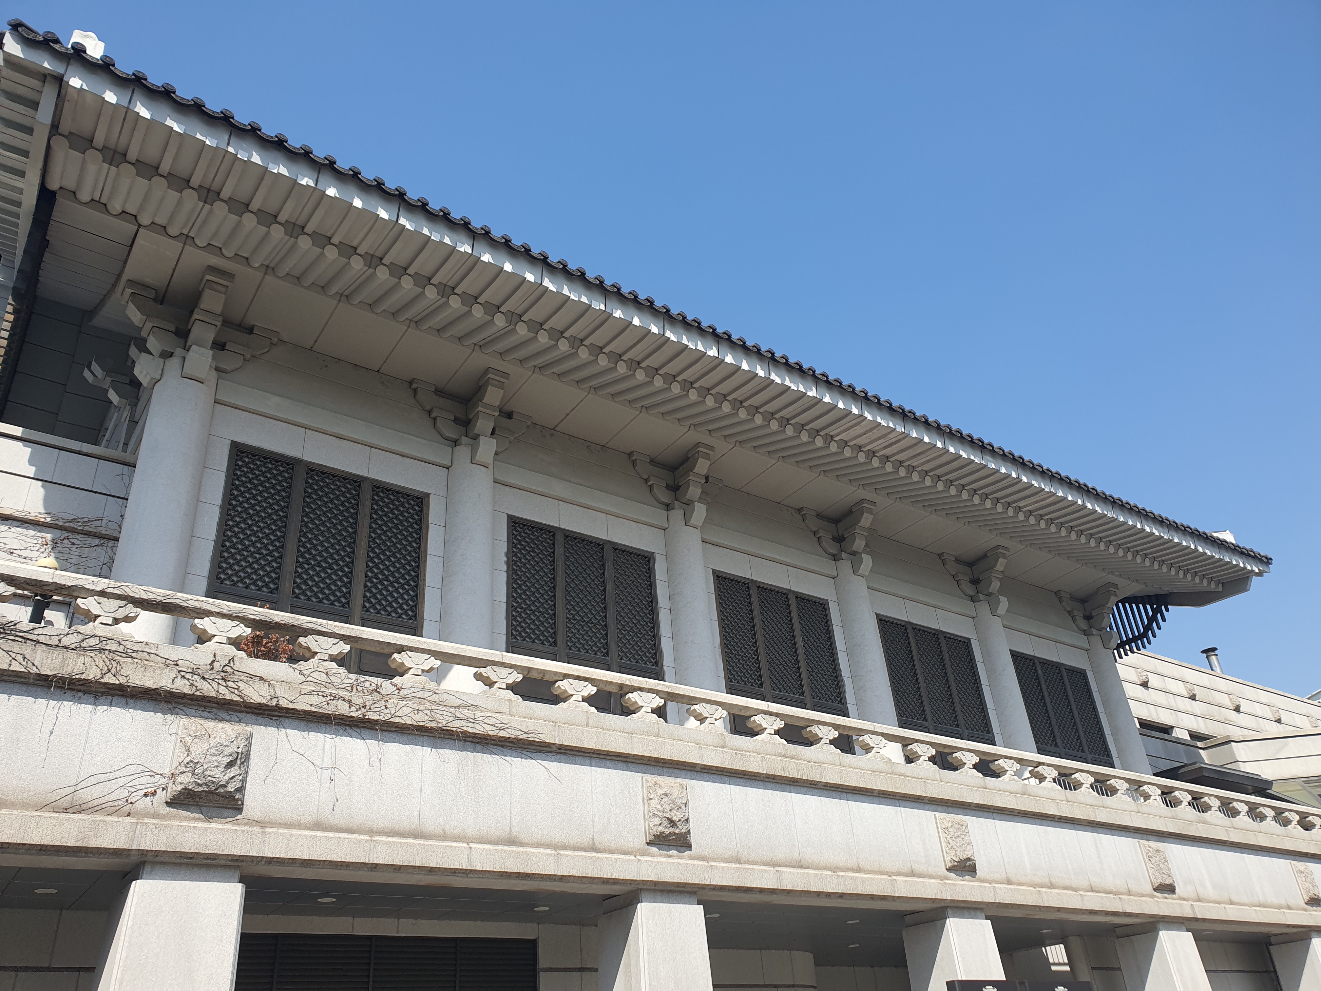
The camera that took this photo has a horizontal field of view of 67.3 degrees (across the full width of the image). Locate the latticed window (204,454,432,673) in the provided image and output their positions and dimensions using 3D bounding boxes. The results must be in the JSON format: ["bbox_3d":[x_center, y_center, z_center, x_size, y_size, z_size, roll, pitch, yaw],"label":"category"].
[{"bbox_3d":[-5.273,1.130,15.623,3.302,3.737,0.197,17,-38,-31],"label":"latticed window"}]

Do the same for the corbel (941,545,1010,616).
[{"bbox_3d":[8.550,2.240,25.418,2.439,1.748,1.156,17,-38,-31],"label":"corbel"}]

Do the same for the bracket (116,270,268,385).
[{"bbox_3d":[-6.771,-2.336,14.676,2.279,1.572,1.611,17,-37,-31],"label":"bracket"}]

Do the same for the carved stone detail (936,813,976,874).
[{"bbox_3d":[3.789,4.395,12.603,0.582,0.658,0.118,17,-37,-31],"label":"carved stone detail"}]

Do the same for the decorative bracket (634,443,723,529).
[{"bbox_3d":[0.715,-0.151,19.150,2.332,1.520,1.074,17,-37,-31],"label":"decorative bracket"}]

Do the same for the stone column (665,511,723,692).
[{"bbox_3d":[0.703,2.351,19.453,0.860,4.441,0.860,17,-38,-31],"label":"stone column"}]

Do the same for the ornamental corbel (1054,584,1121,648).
[{"bbox_3d":[12.485,3.446,27.881,2.439,1.748,1.156,17,-38,-31],"label":"ornamental corbel"}]

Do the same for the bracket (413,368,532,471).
[{"bbox_3d":[-3.256,-1.378,18.029,2.439,1.748,1.156,17,-38,-31],"label":"bracket"}]

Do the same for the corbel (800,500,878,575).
[{"bbox_3d":[4.614,1.034,22.955,2.439,1.748,1.156,17,-38,-31],"label":"corbel"}]

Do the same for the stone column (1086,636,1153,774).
[{"bbox_3d":[12.508,5.969,26.842,0.860,4.441,0.860,17,-38,-31],"label":"stone column"}]

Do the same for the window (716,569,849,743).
[{"bbox_3d":[2.365,3.291,19.174,3.059,3.393,0.157,17,-37,-31],"label":"window"}]

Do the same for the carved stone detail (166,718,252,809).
[{"bbox_3d":[-3.569,2.132,7.913,0.574,0.645,0.118,17,-37,-31],"label":"carved stone detail"}]

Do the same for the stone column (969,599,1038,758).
[{"bbox_3d":[8.573,4.763,24.379,0.860,4.441,0.860,17,-38,-31],"label":"stone column"}]

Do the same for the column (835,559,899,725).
[{"bbox_3d":[4.301,3.460,20.389,0.773,4.493,0.773,17,-37,-31],"label":"column"}]

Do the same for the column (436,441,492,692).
[{"bbox_3d":[-2.997,1.214,15.739,0.773,4.493,0.773,-3,-31,-2],"label":"column"}]

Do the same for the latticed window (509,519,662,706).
[{"bbox_3d":[-1.263,2.180,16.859,3.065,3.380,0.157,17,-37,-31],"label":"latticed window"}]

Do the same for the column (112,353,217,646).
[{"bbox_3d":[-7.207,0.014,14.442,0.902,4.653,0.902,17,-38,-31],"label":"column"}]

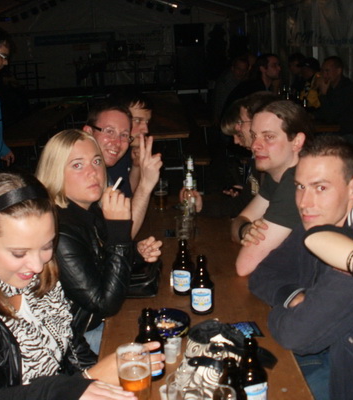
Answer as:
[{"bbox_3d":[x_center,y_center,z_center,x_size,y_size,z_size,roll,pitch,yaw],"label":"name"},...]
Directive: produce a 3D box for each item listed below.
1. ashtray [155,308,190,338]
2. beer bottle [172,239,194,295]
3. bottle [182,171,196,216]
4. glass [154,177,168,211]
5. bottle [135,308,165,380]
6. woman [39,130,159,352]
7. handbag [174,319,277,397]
[{"bbox_3d":[-0.034,0.352,1.567,0.143,0.040,0.143,-2,15,0],"label":"ashtray"},{"bbox_3d":[0.025,0.217,1.812,0.069,0.171,0.069,-2,15,0],"label":"beer bottle"},{"bbox_3d":[0.062,-0.018,2.574,0.062,0.225,0.062,-2,15,0],"label":"bottle"},{"bbox_3d":[-0.074,-0.027,2.757,0.069,0.156,0.069,-2,15,0],"label":"glass"},{"bbox_3d":[-0.065,0.345,1.343,0.069,0.171,0.069,-2,15,0],"label":"bottle"},{"bbox_3d":[-0.257,0.428,1.790,0.620,1.300,0.500,1,15,10],"label":"woman"},{"bbox_3d":[0.116,0.364,1.341,0.240,0.125,0.190,0,15,5],"label":"handbag"}]

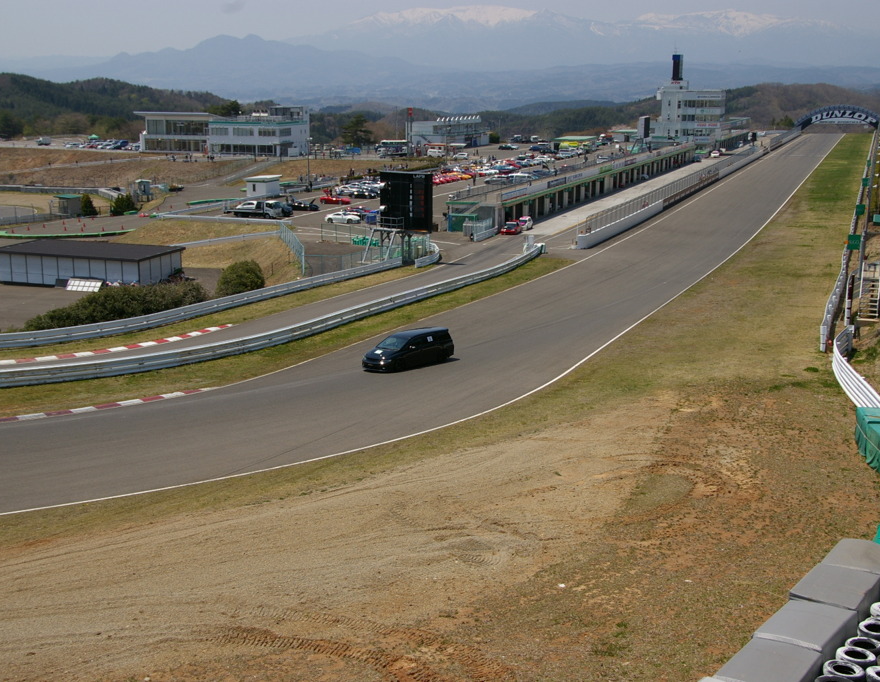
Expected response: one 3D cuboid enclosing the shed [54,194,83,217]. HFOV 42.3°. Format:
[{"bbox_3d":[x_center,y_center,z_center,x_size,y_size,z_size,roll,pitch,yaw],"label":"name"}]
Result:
[{"bbox_3d":[-58.528,-21.416,179.234,3.400,2.900,3.300,5,14,21],"label":"shed"}]

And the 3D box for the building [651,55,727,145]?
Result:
[{"bbox_3d":[61.980,-59.180,282.130,17.200,22.800,10.500,5,14,20],"label":"building"}]

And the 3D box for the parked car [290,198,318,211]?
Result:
[{"bbox_3d":[-18.576,-18.621,154.844,4.300,1.380,1.780,4,14,18],"label":"parked car"}]

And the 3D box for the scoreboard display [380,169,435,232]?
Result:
[{"bbox_3d":[-2.654,-10.938,89.458,4.350,4.550,0.600,6,15,25],"label":"scoreboard display"}]

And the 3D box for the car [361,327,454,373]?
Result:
[{"bbox_3d":[-1.536,0.420,55.363,4.770,1.550,1.800,-12,15,-43],"label":"car"}]

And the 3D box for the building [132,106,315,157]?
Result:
[{"bbox_3d":[-56.034,-54.259,291.893,42.500,12.000,16.000,6,14,22],"label":"building"}]

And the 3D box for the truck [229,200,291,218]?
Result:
[{"bbox_3d":[-23.840,-17.104,146.799,6.500,2.150,2.000,5,14,20],"label":"truck"}]

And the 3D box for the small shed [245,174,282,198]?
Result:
[{"bbox_3d":[-29.005,-25.226,186.625,4.200,3.350,5.000,5,14,20],"label":"small shed"}]

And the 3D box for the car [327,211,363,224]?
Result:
[{"bbox_3d":[-12.029,-15.369,141.180,4.310,1.310,1.800,4,14,16],"label":"car"}]

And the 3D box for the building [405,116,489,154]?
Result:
[{"bbox_3d":[2.081,-52.998,289.901,10.500,7.600,31.000,5,14,20],"label":"building"}]

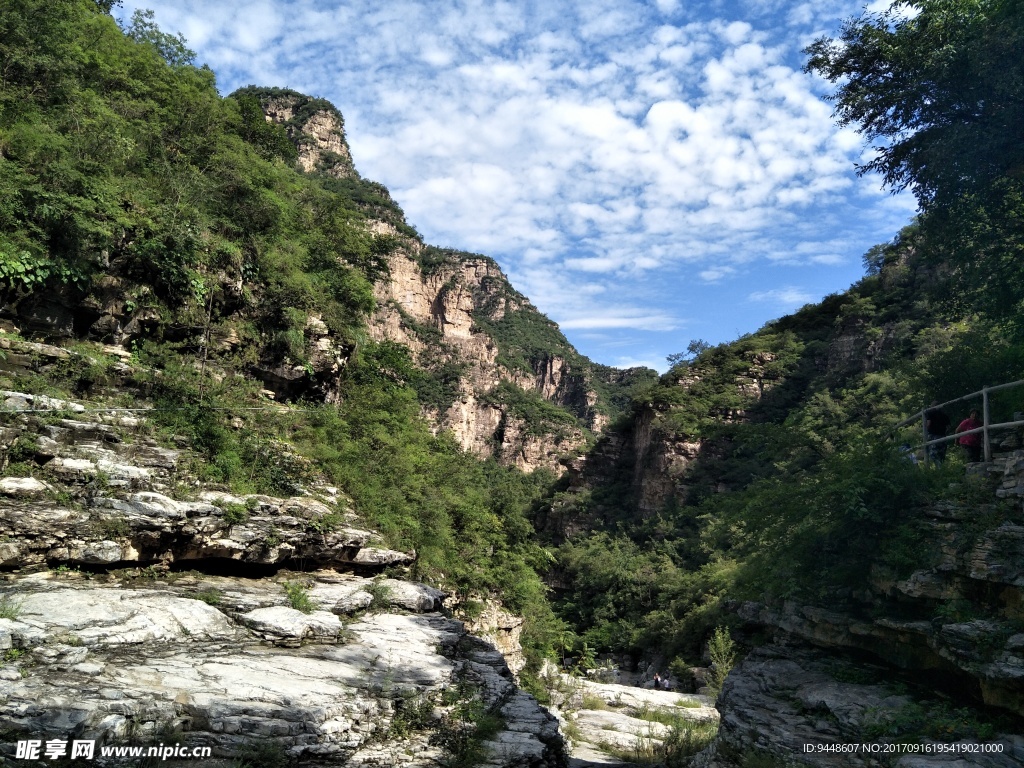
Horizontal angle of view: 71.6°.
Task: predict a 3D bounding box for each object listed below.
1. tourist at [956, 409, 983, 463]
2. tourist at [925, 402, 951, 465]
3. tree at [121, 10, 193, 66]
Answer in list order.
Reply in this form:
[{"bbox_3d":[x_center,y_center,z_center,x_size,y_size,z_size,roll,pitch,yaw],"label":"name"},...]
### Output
[{"bbox_3d":[9.526,1.272,14.800,0.540,1.570,0.360,-2,-6,18],"label":"tourist"},{"bbox_3d":[9.169,1.185,15.300,0.550,1.680,0.360,-2,-6,14],"label":"tourist"},{"bbox_3d":[-19.027,-18.063,38.000,4.200,4.500,4.200,0,-6,0],"label":"tree"}]

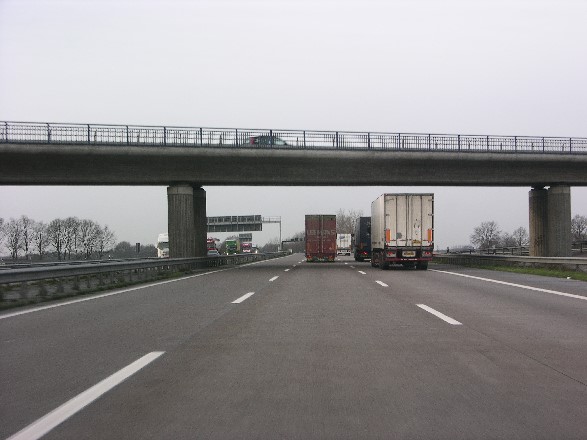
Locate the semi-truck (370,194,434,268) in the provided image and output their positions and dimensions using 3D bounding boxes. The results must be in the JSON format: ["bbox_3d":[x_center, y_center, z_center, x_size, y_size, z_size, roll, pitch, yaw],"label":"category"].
[{"bbox_3d":[6.130,0.800,68.300,2.580,4.000,13.500,0,-1,1],"label":"semi-truck"}]

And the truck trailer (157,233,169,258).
[{"bbox_3d":[-17.200,4.100,169.500,2.550,3.900,13.500,0,-1,1],"label":"truck trailer"}]

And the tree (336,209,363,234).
[{"bbox_3d":[15.100,2.950,320.000,7.800,12.100,7.800,0,-1,0],"label":"tree"}]

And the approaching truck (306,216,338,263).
[{"bbox_3d":[2.350,1.740,104.900,2.550,3.900,13.200,0,-1,1],"label":"approaching truck"}]

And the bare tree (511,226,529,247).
[{"bbox_3d":[80.000,7.300,420.000,6.600,9.800,6.600,0,-1,0],"label":"bare tree"}]

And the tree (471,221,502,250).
[{"bbox_3d":[64.200,6.000,395.000,10.500,11.500,10.000,0,-1,0],"label":"tree"}]

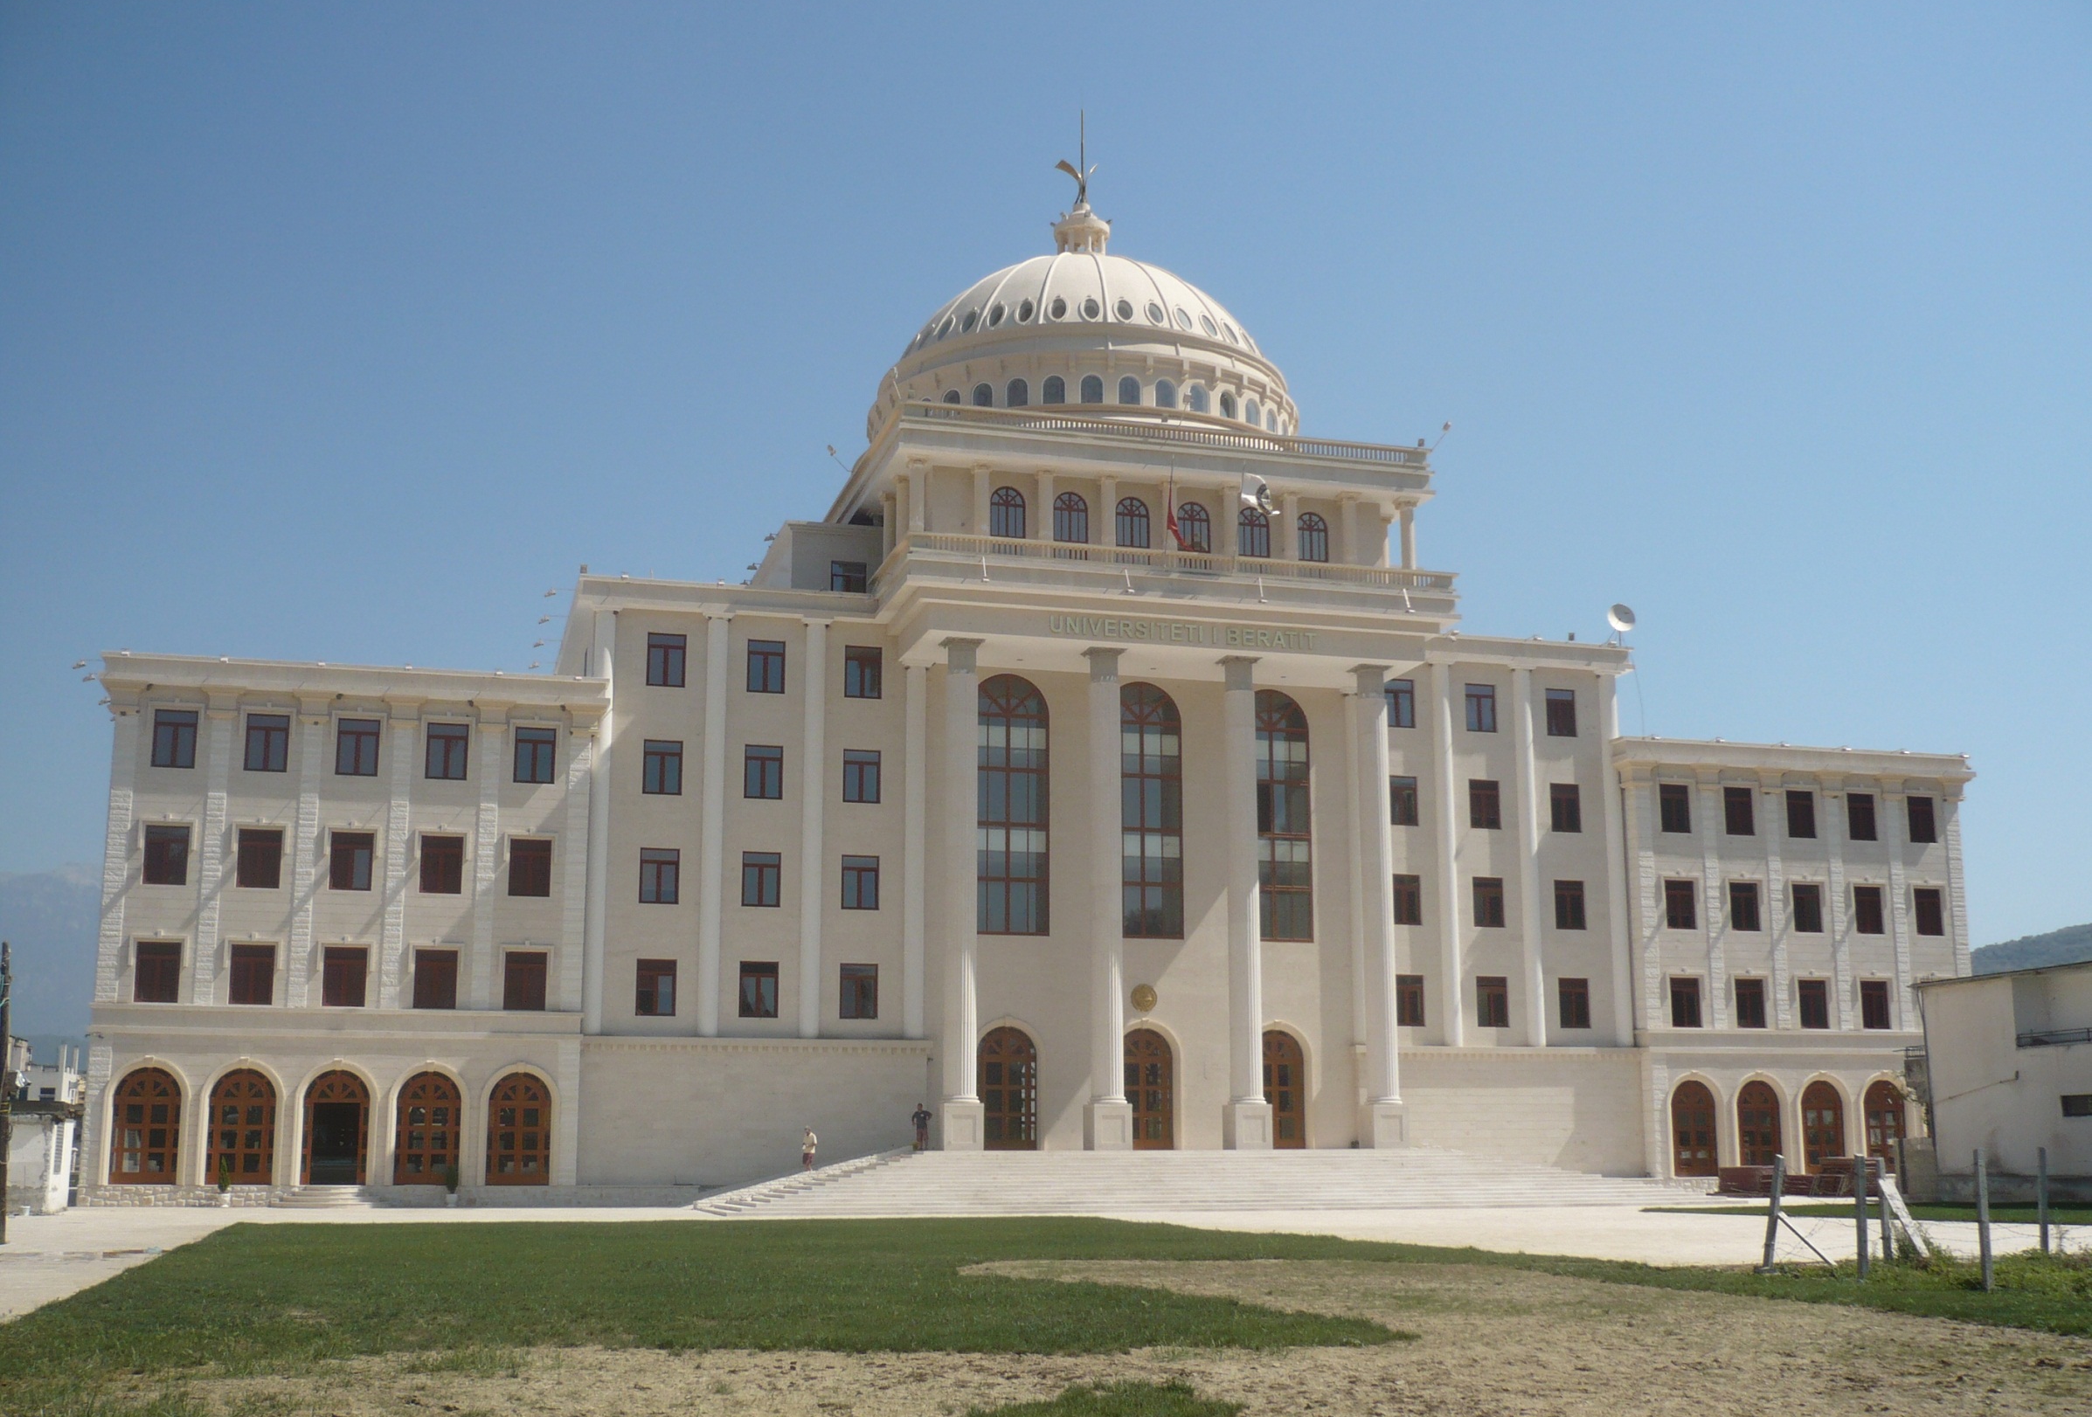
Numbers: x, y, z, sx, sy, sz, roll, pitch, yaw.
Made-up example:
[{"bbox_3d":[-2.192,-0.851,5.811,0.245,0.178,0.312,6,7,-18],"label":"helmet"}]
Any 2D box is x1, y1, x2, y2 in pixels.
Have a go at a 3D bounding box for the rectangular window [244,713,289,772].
[{"bbox_3d":[-28.966,1.275,78.592,1.490,2.140,0.200,3,-12,-15],"label":"rectangular window"}]

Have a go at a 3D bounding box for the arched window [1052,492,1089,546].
[{"bbox_3d":[1.022,-7.446,85.317,1.400,2.630,0.200,3,-12,-15],"label":"arched window"}]

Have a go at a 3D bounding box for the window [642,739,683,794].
[{"bbox_3d":[-14.832,2.305,82.135,1.444,2.083,0.200,3,-12,-16],"label":"window"}]

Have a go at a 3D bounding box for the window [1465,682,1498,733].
[{"bbox_3d":[19.769,-0.019,96.205,1.491,2.167,0.200,3,-11,-16],"label":"window"}]

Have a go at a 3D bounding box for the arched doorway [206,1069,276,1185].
[{"bbox_3d":[-29.479,15.298,77.618,2.275,4.145,0.250,3,-11,-16],"label":"arched doorway"}]

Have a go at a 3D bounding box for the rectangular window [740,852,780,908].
[{"bbox_3d":[-10.918,6.588,81.252,1.436,2.079,0.180,3,-12,-15],"label":"rectangular window"}]

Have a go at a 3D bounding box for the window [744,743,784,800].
[{"bbox_3d":[-11.072,2.518,83.182,1.464,2.109,0.200,3,-12,-15],"label":"window"}]

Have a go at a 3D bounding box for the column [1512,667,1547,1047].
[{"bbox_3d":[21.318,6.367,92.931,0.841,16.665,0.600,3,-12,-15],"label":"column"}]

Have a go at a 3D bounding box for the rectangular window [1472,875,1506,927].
[{"bbox_3d":[19.760,8.655,94.538,1.491,2.182,0.200,3,-11,-16],"label":"rectangular window"}]

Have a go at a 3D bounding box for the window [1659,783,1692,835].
[{"bbox_3d":[27.726,4.413,93.072,1.444,2.077,0.200,3,-12,-16],"label":"window"}]

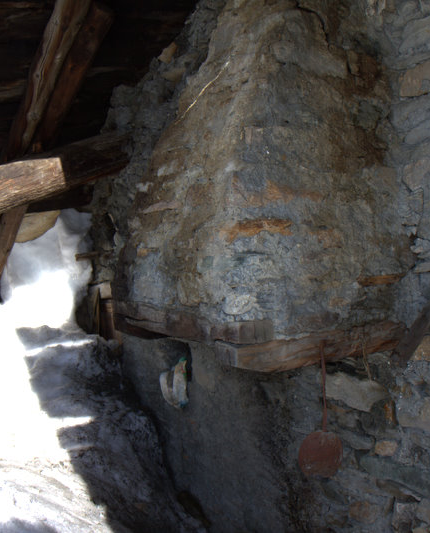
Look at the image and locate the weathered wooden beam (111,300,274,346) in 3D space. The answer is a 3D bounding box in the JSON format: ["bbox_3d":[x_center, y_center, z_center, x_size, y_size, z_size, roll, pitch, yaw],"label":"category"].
[{"bbox_3d":[-0.115,0.220,2.280,0.660,0.085,0.180,1,1,40],"label":"weathered wooden beam"}]

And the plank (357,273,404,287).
[{"bbox_3d":[0.799,0.065,2.880,0.070,0.045,0.380,1,1,40],"label":"plank"}]

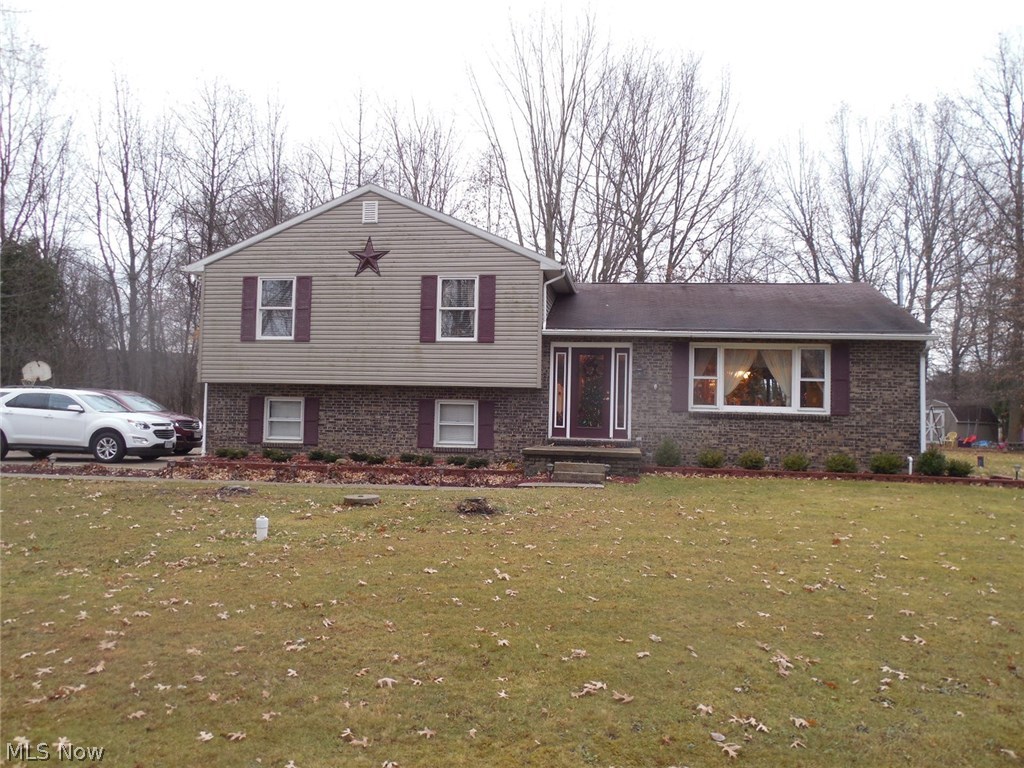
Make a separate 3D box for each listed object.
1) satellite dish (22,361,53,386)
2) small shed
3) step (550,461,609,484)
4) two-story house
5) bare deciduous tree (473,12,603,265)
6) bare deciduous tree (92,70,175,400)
[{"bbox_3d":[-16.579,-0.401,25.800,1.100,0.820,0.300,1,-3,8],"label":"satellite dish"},{"bbox_3d":[27.274,2.379,45.774,3.800,2.600,3.100,3,-3,-25],"label":"small shed"},{"bbox_3d":[1.237,1.631,13.490,0.930,0.360,0.600,1,-3,9],"label":"step"},{"bbox_3d":[1.048,-1.061,19.933,16.050,6.120,8.400,1,-3,9],"label":"two-story house"},{"bbox_3d":[1.262,-7.883,36.596,6.310,21.640,5.990,1,-3,9],"label":"bare deciduous tree"},{"bbox_3d":[-20.753,-7.181,40.547,4.630,19.850,4.490,1,-3,9],"label":"bare deciduous tree"}]

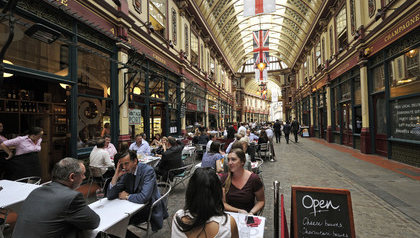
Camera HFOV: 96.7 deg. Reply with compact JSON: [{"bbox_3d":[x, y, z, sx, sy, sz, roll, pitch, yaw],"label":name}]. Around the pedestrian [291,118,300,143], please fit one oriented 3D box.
[{"bbox_3d":[6.447,0.873,14.107,0.560,1.810,0.420,-1,-1,16],"label":"pedestrian"}]

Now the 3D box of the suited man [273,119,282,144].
[{"bbox_3d":[5.034,0.925,13.928,0.550,1.750,0.420,-1,-1,16],"label":"suited man"}]

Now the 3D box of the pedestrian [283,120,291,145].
[{"bbox_3d":[5.592,0.972,13.607,0.540,1.620,0.420,-1,-1,16],"label":"pedestrian"}]

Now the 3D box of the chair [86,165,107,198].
[{"bbox_3d":[-2.126,1.317,3.934,0.530,0.740,0.560,-1,-1,16],"label":"chair"}]

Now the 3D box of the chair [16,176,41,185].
[{"bbox_3d":[-2.967,1.304,2.801,0.530,0.740,0.560,-1,-1,16],"label":"chair"}]

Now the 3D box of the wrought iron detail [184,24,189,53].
[{"bbox_3d":[-1.539,-5.233,12.328,0.100,2.050,0.480,-1,-1,16],"label":"wrought iron detail"}]

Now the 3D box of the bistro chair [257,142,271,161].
[{"bbox_3d":[2.254,1.333,7.698,0.530,0.740,0.560,-1,-1,16],"label":"bistro chair"}]

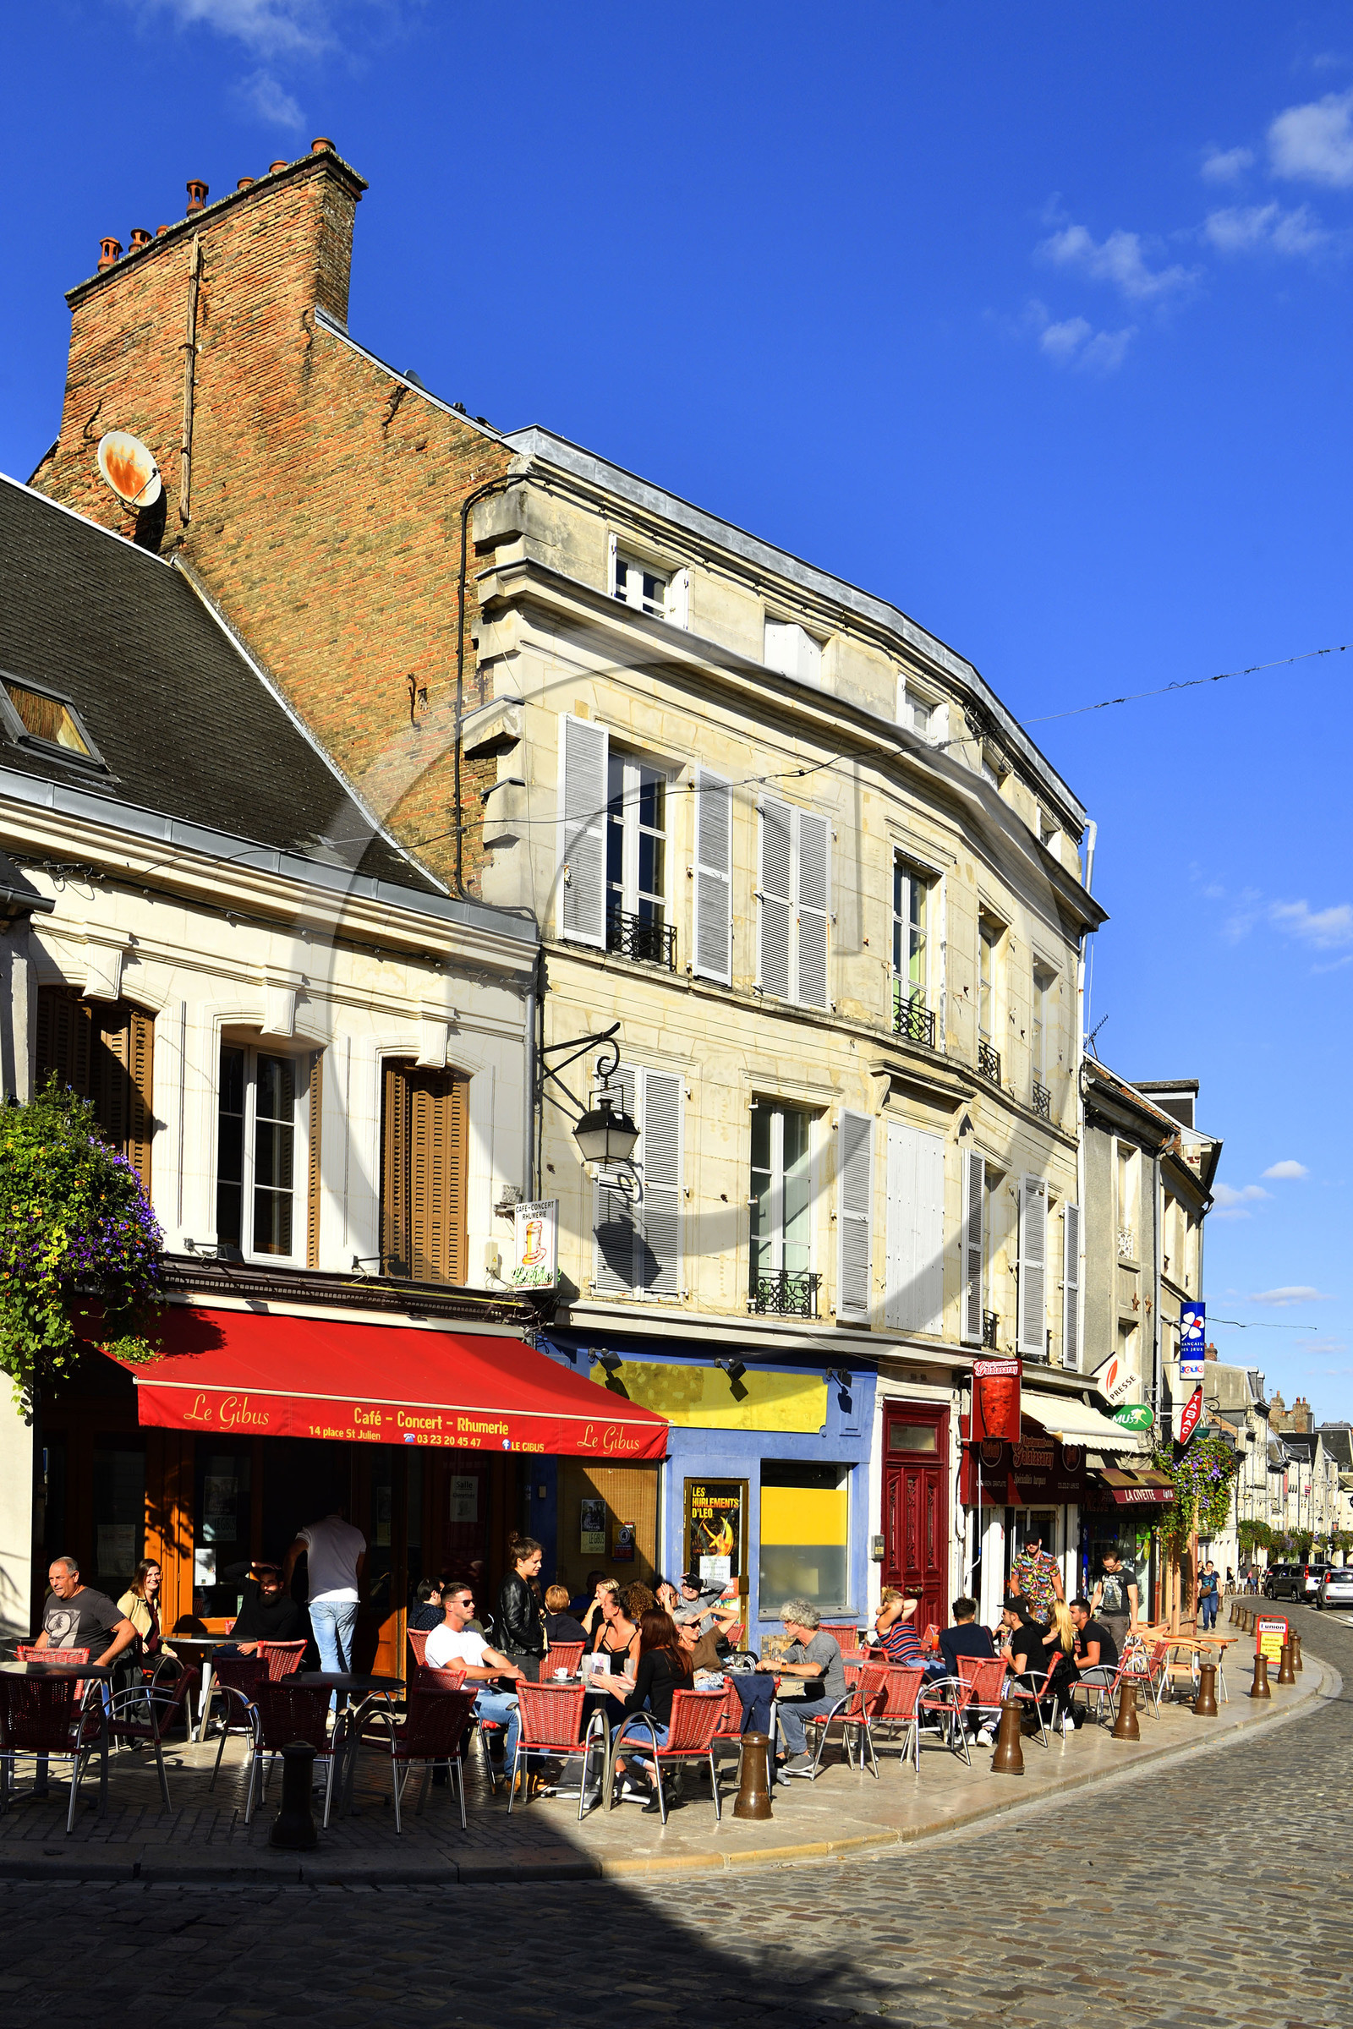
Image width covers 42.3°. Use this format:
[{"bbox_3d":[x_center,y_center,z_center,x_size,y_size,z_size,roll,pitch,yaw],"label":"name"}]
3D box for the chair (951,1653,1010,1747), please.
[{"bbox_3d":[2.595,5.858,14.892,0.560,0.800,0.570,-2,-10,19],"label":"chair"}]

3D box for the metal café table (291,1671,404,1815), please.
[{"bbox_3d":[-2.098,4.657,11.200,0.700,0.740,0.700,0,-13,0],"label":"metal café table"}]

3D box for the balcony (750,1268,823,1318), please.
[{"bbox_3d":[1.190,3.079,19.200,1.000,0.480,0.160,11,-17,-40],"label":"balcony"}]

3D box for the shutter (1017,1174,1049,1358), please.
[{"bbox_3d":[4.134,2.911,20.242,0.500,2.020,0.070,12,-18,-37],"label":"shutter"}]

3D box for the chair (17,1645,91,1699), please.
[{"bbox_3d":[-3.869,4.234,10.512,0.560,0.760,0.600,1,-16,0],"label":"chair"}]

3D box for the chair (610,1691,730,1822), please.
[{"bbox_3d":[-0.047,4.560,10.854,0.560,0.760,0.600,11,-19,-31],"label":"chair"}]

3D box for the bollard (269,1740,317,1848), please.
[{"bbox_3d":[-2.057,4.185,9.384,0.260,0.570,0.260,1,-9,0],"label":"bollard"}]

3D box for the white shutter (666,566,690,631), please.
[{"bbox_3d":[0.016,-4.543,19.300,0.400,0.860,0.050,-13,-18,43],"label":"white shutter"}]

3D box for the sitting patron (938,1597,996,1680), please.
[{"bbox_3d":[2.555,5.754,15.300,0.520,1.260,0.750,-2,-9,16],"label":"sitting patron"}]

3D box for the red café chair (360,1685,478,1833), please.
[{"bbox_3d":[-1.483,4.195,9.936,0.560,0.760,0.600,11,-19,-31],"label":"red café chair"}]

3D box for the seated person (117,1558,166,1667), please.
[{"bbox_3d":[-3.449,4.263,11.585,0.660,1.240,0.470,-12,-21,36],"label":"seated person"}]

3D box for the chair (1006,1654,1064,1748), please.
[{"bbox_3d":[3.202,6.116,15.600,0.560,0.790,0.550,-4,-14,17],"label":"chair"}]

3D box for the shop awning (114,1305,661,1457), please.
[{"bbox_3d":[-2.141,2.499,12.157,4.400,1.100,1.700,14,-20,-43],"label":"shop awning"}]

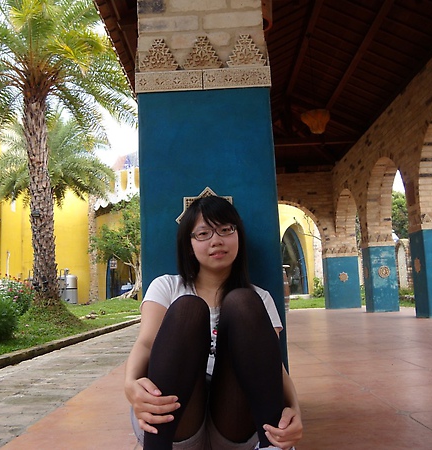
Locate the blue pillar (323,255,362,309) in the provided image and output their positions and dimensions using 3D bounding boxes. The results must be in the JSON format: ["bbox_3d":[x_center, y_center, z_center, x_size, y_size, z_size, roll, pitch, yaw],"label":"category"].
[{"bbox_3d":[3.016,1.389,11.639,0.729,1.200,0.456,-2,-8,0],"label":"blue pillar"}]

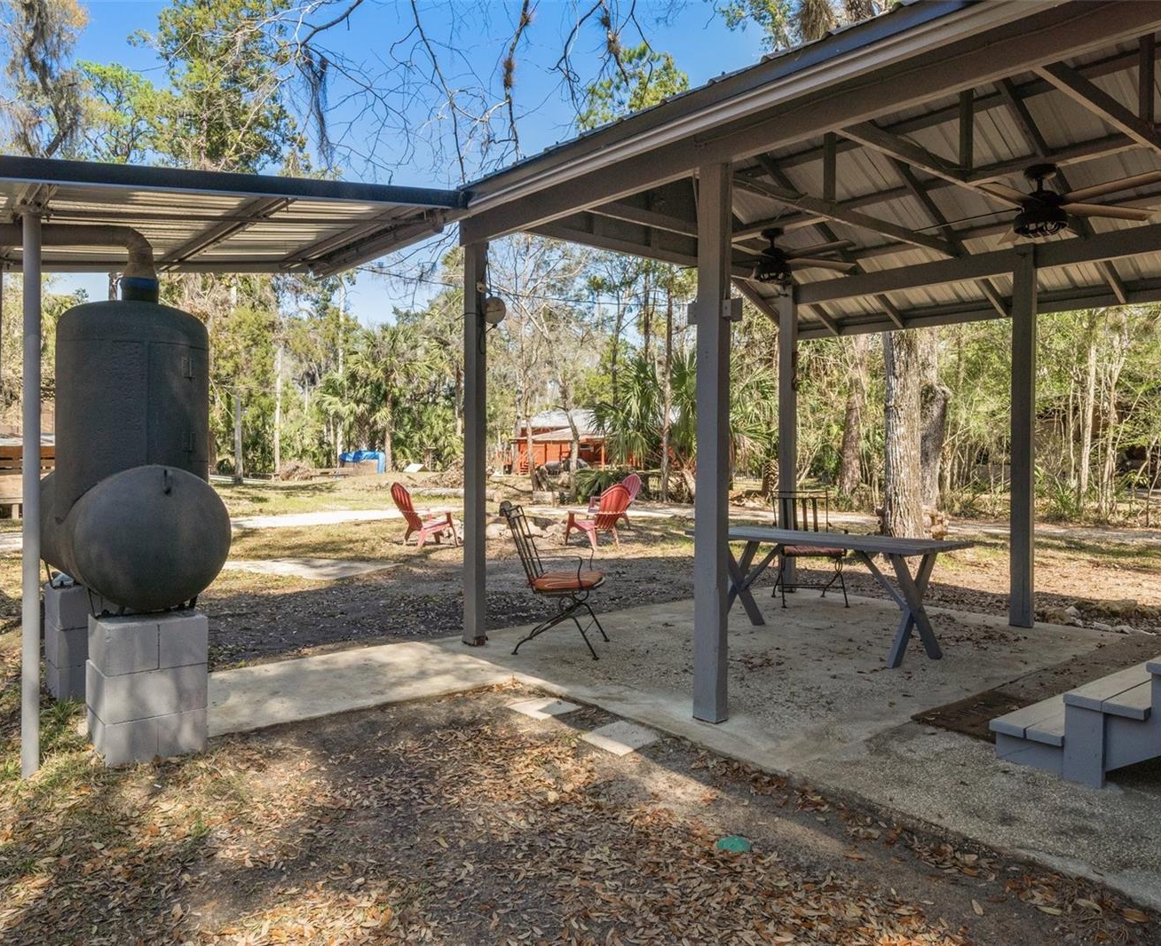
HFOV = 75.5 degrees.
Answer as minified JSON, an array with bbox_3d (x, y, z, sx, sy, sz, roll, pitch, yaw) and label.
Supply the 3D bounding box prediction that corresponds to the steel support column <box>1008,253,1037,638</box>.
[{"bbox_3d":[2.883,-0.228,4.880,0.100,2.490,0.100,-1,2,-42],"label":"steel support column"}]

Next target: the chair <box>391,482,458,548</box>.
[{"bbox_3d":[-2.164,0.593,10.400,0.860,0.930,0.750,0,1,-30],"label":"chair"}]

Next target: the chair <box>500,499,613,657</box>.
[{"bbox_3d":[-0.155,0.630,4.640,0.640,0.930,0.550,0,1,12],"label":"chair"}]

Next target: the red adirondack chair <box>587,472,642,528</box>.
[{"bbox_3d":[0.551,0.451,12.200,0.860,0.930,0.750,0,1,-26],"label":"red adirondack chair"}]

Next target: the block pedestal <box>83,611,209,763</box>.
[{"bbox_3d":[-1.893,0.892,3.275,0.390,0.570,0.390,-1,2,-43],"label":"block pedestal"}]

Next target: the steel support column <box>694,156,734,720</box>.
[{"bbox_3d":[0.598,-0.133,3.380,0.100,2.490,0.100,-1,2,-42],"label":"steel support column"}]

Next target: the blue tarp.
[{"bbox_3d":[-8.438,-0.451,29.000,1.800,1.000,1.200,0,1,-6],"label":"blue tarp"}]

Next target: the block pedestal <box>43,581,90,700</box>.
[{"bbox_3d":[-2.770,0.925,4.275,0.390,0.580,0.390,-1,2,-43],"label":"block pedestal"}]

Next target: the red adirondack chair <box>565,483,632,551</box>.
[{"bbox_3d":[0.259,0.610,10.300,0.860,0.930,0.750,1,2,44],"label":"red adirondack chair"}]

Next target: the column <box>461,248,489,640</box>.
[{"bbox_3d":[-0.656,-0.179,4.660,0.100,2.490,0.100,-1,2,-42],"label":"column"}]

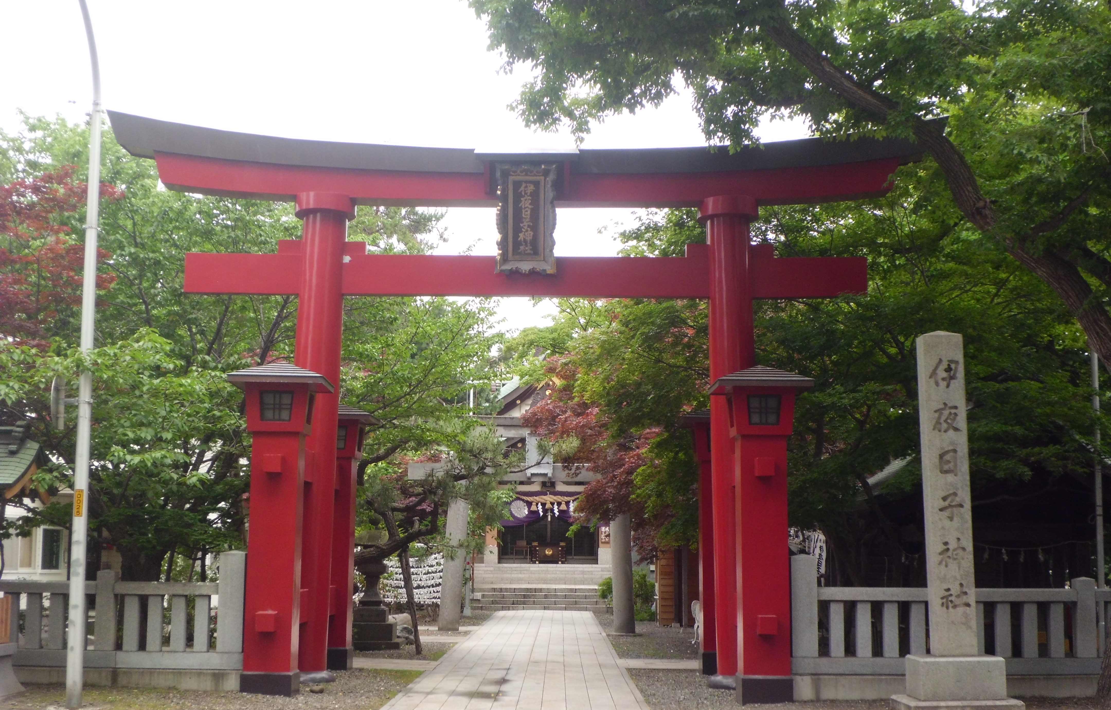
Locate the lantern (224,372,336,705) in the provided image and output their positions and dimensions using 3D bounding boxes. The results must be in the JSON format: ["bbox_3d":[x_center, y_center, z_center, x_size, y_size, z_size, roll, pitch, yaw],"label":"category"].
[{"bbox_3d":[-3.114,1.926,16.906,1.030,3.710,1.030,0,-8,0],"label":"lantern"}]

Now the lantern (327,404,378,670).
[{"bbox_3d":[-3.115,2.500,21.167,1.030,3.710,1.030,0,-8,0],"label":"lantern"}]

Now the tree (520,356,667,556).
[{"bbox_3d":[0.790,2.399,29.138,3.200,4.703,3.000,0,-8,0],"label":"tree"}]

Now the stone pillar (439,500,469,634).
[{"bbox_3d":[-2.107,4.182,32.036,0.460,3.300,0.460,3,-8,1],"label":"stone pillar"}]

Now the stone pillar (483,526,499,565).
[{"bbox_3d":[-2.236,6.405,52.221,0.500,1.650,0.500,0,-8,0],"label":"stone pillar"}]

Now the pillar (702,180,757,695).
[{"bbox_3d":[2.253,1.047,18.972,0.740,6.096,0.740,-1,-8,0],"label":"pillar"}]

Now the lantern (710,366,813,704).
[{"bbox_3d":[2.306,1.984,16.878,1.030,3.740,1.030,0,-8,0],"label":"lantern"}]

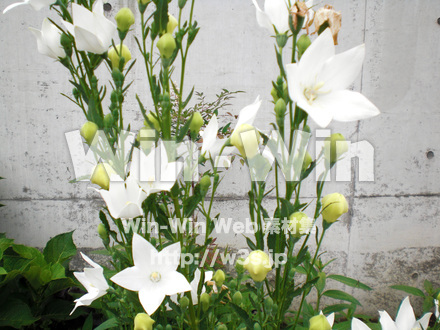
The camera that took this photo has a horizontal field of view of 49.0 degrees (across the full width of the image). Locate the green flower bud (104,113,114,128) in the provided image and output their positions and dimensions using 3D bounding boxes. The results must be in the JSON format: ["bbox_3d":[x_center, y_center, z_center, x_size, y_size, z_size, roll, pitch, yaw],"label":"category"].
[{"bbox_3d":[-0.121,-0.049,0.530,0.010,0.018,0.010,3,13,0],"label":"green flower bud"}]

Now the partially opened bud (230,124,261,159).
[{"bbox_3d":[0.025,-0.023,0.470,0.028,0.028,0.033,-30,64,-12],"label":"partially opened bud"}]

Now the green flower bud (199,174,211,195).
[{"bbox_3d":[-0.017,0.022,0.550,0.012,0.023,0.012,12,13,0],"label":"green flower bud"}]

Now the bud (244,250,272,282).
[{"bbox_3d":[0.037,0.097,0.460,0.026,0.029,0.026,0,37,0],"label":"bud"}]

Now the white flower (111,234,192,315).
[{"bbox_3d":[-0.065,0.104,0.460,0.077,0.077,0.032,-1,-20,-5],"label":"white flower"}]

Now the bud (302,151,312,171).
[{"bbox_3d":[0.090,-0.005,0.510,0.017,0.024,0.017,6,9,-1],"label":"bud"}]

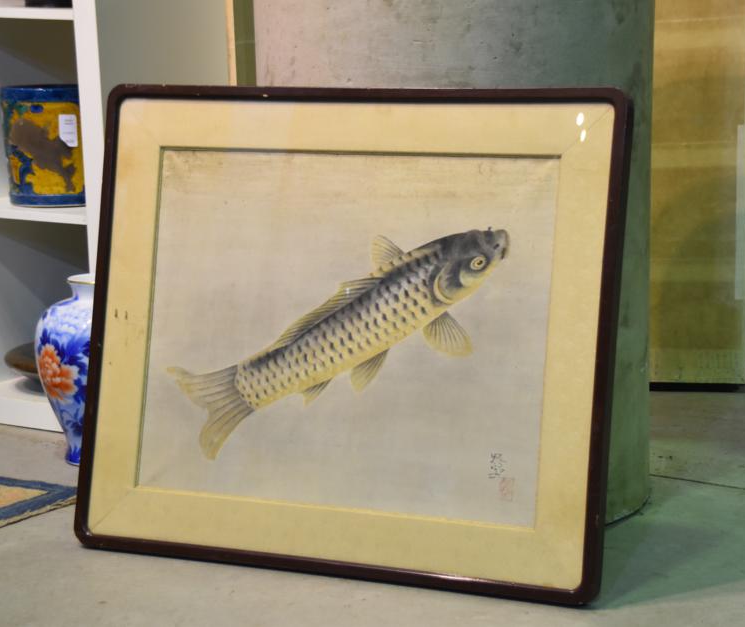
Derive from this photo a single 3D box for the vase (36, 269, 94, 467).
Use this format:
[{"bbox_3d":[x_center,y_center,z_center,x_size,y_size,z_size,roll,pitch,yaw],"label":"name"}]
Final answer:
[{"bbox_3d":[-0.477,0.092,3.505,0.198,0.313,0.198,-1,12,0],"label":"vase"}]

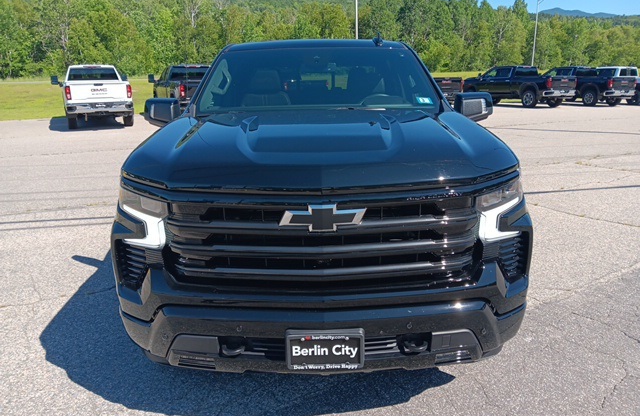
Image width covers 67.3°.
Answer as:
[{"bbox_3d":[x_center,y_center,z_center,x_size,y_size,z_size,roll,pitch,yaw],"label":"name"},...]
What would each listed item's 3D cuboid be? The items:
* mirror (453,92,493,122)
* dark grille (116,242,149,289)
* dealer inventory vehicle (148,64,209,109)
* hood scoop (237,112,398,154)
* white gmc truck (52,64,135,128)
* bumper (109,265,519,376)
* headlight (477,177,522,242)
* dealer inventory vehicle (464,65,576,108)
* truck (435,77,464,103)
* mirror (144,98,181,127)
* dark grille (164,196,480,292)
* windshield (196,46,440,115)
[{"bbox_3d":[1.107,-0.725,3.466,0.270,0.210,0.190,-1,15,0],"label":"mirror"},{"bbox_3d":[-0.857,0.255,2.190,0.180,0.234,0.140,2,16,12],"label":"dark grille"},{"bbox_3d":[-5.012,-4.474,18.783,2.120,2.020,6.100,-9,18,-26],"label":"dealer inventory vehicle"},{"bbox_3d":[-0.013,-0.375,2.524,0.817,0.110,0.670,-1,22,0],"label":"hood scoop"},{"bbox_3d":[-8.273,-4.067,17.400,2.150,2.000,6.150,-9,17,-27],"label":"white gmc truck"},{"bbox_3d":[0.016,0.434,2.215,2.010,0.460,0.460,-1,15,0],"label":"bumper"},{"bbox_3d":[0.810,0.003,2.161,0.290,0.290,0.320,-1,15,0],"label":"headlight"},{"bbox_3d":[10.219,-6.571,25.447,2.120,2.030,6.100,-8,17,-22],"label":"dealer inventory vehicle"},{"bbox_3d":[4.079,-5.802,23.002,2.120,2.020,6.100,-8,17,-23],"label":"truck"},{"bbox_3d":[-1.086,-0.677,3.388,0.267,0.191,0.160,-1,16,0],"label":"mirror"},{"bbox_3d":[0.013,0.123,2.001,1.322,0.405,0.200,-1,16,0],"label":"dark grille"},{"bbox_3d":[-0.002,-0.945,3.495,1.660,0.520,0.820,-1,15,0],"label":"windshield"}]

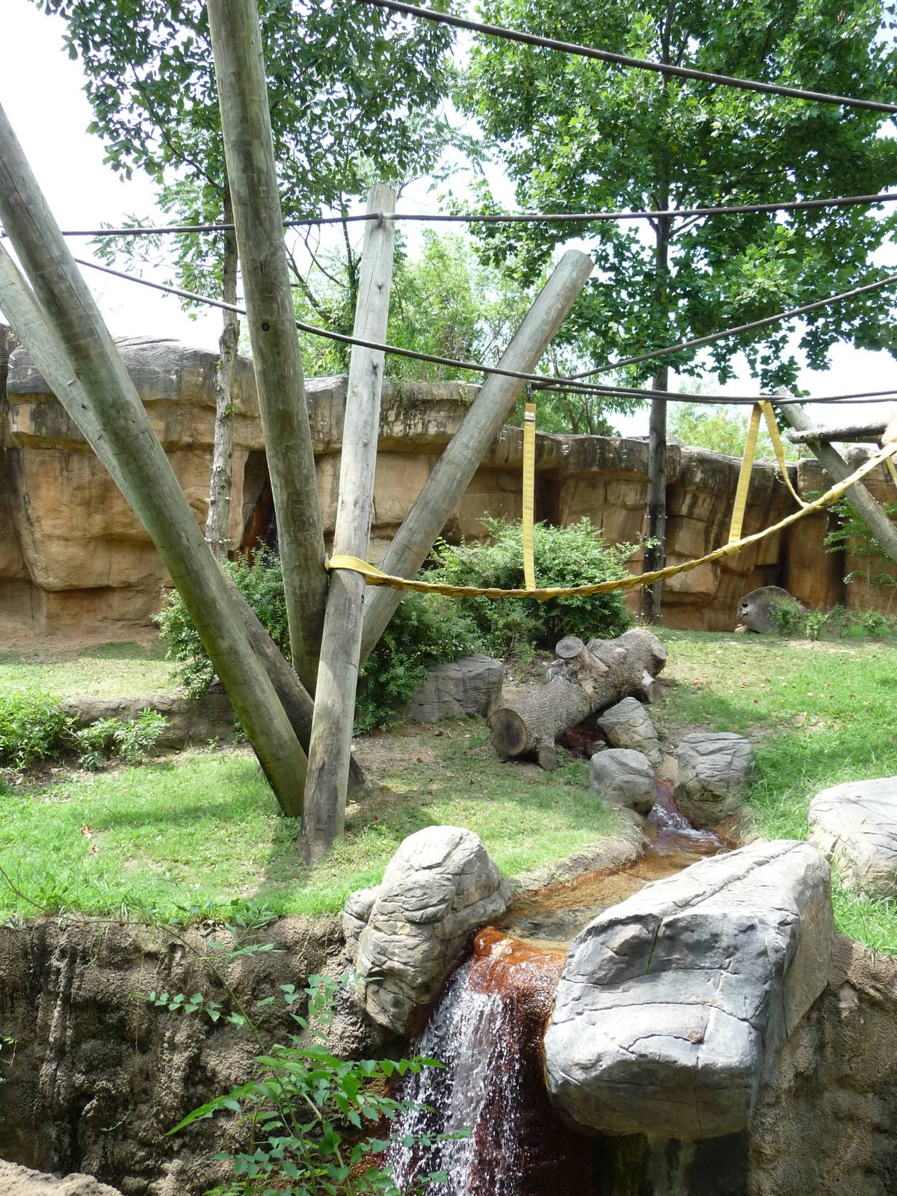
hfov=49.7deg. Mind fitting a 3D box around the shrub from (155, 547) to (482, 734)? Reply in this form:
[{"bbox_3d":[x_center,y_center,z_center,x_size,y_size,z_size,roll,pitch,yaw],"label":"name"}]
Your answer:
[{"bbox_3d":[-1.485,0.432,12.000,3.700,2.100,1.900,1,3,5],"label":"shrub"}]

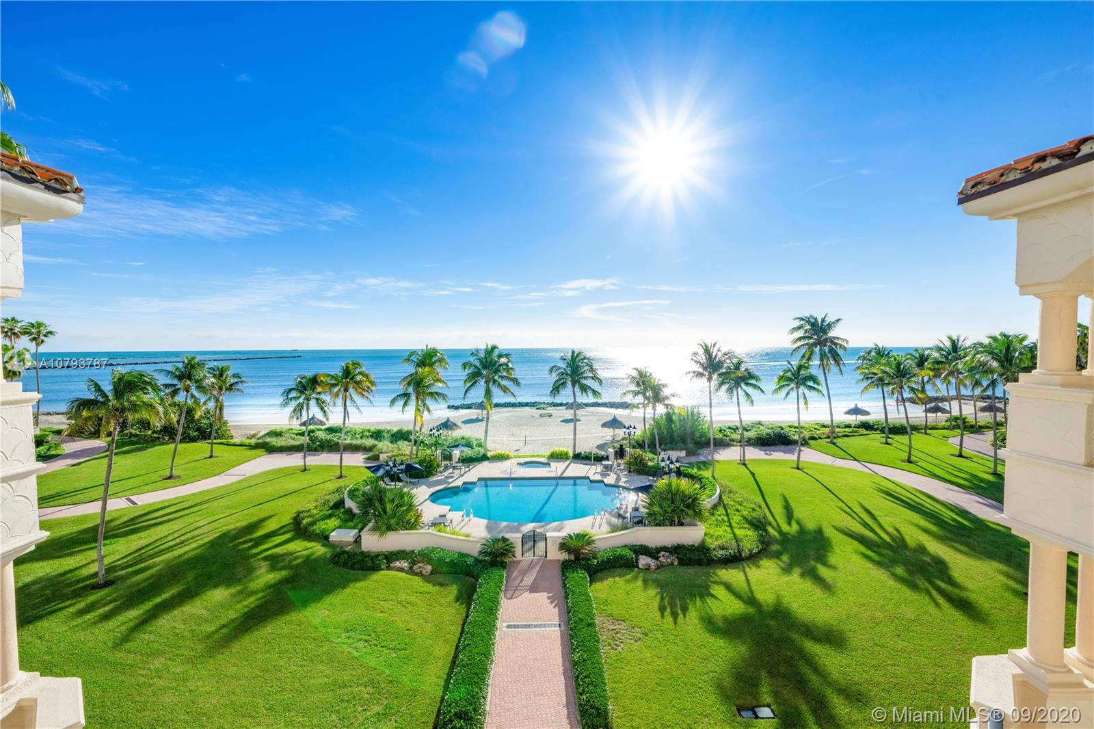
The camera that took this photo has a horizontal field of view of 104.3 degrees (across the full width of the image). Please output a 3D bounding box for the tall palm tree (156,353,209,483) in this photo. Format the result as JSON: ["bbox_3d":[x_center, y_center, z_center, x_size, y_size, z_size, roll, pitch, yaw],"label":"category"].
[{"bbox_3d":[-29.321,4.214,34.184,4.190,9.930,4.060,0,2,0],"label":"tall palm tree"}]

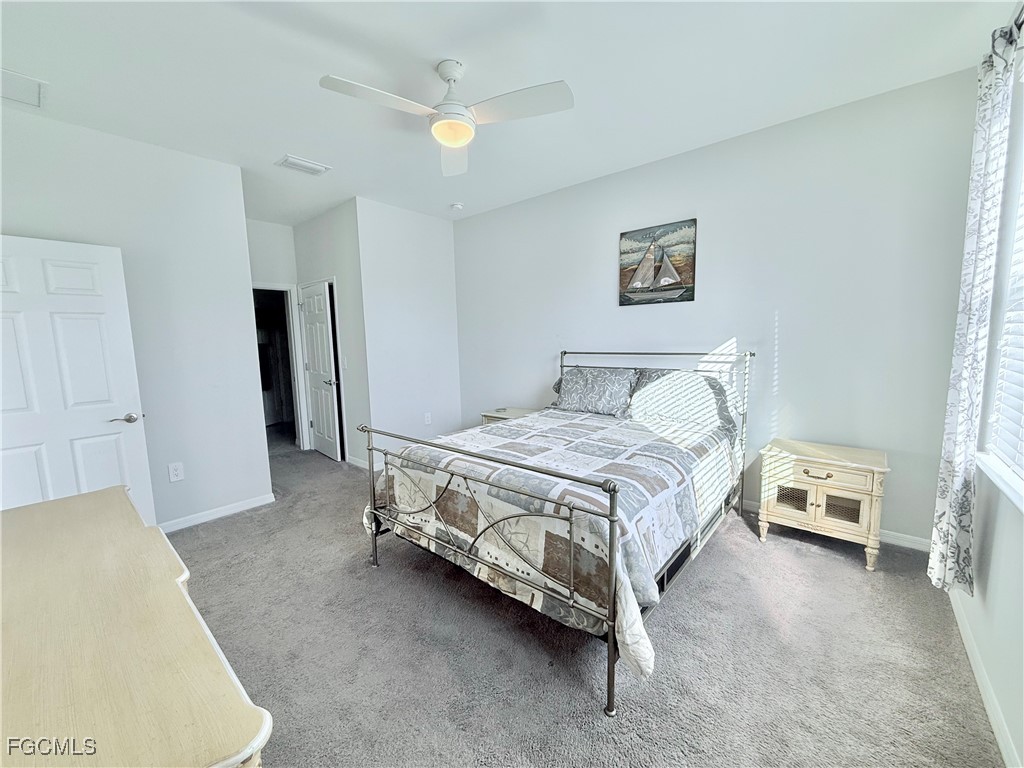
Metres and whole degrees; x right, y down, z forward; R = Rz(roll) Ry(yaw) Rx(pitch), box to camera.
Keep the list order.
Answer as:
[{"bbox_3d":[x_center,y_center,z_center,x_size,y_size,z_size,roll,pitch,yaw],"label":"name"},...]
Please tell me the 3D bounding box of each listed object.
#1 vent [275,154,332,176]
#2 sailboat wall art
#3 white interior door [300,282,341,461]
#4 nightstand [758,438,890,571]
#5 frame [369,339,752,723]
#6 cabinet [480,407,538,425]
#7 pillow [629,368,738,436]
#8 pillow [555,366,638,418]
[{"bbox_3d":[-1.675,-1.748,3.345,0.260,0.025,0.365,4,9,40],"label":"vent"},{"bbox_3d":[1.213,-1.007,3.514,0.650,0.640,0.030,4,9,40],"label":"sailboat wall art"},{"bbox_3d":[-2.273,-0.151,4.984,0.900,2.060,0.120,4,9,40],"label":"white interior door"},{"bbox_3d":[1.994,0.741,2.683,0.630,0.620,0.427,4,9,40],"label":"nightstand"},{"bbox_3d":[0.419,0.456,2.796,1.680,1.239,2.184,4,9,40],"label":"frame"},{"bbox_3d":[0.058,0.608,4.246,0.630,0.620,0.427,4,9,40],"label":"cabinet"},{"bbox_3d":[1.286,0.112,3.114,0.730,0.430,0.200,4,-11,40],"label":"pillow"},{"bbox_3d":[0.724,0.067,3.618,0.710,0.430,0.180,4,-11,40],"label":"pillow"}]

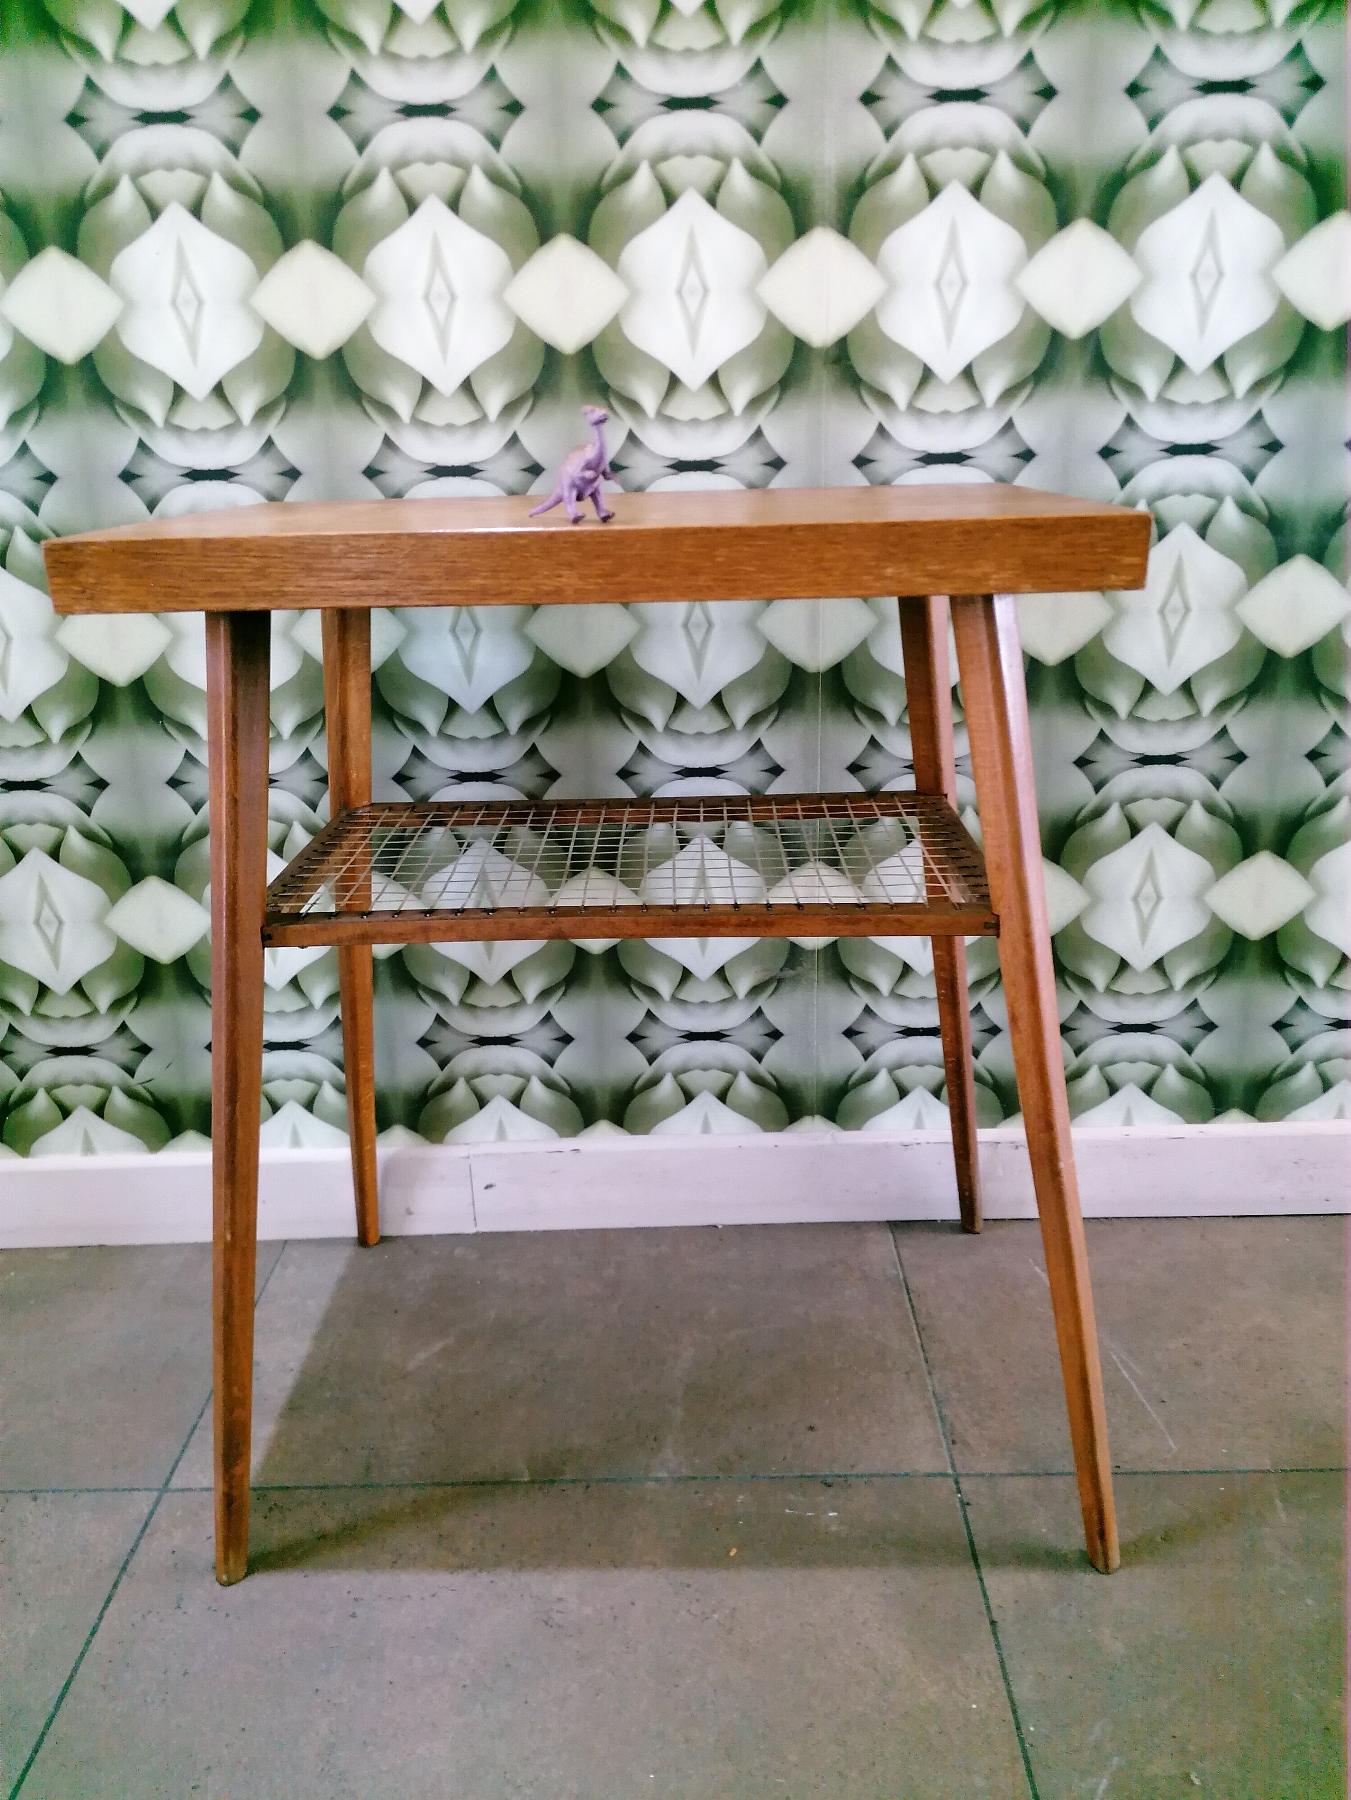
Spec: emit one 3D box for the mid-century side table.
[{"bbox_3d":[-0.022,0.066,1.058,0.618,0.697,0.436,-1,19,1],"label":"mid-century side table"}]

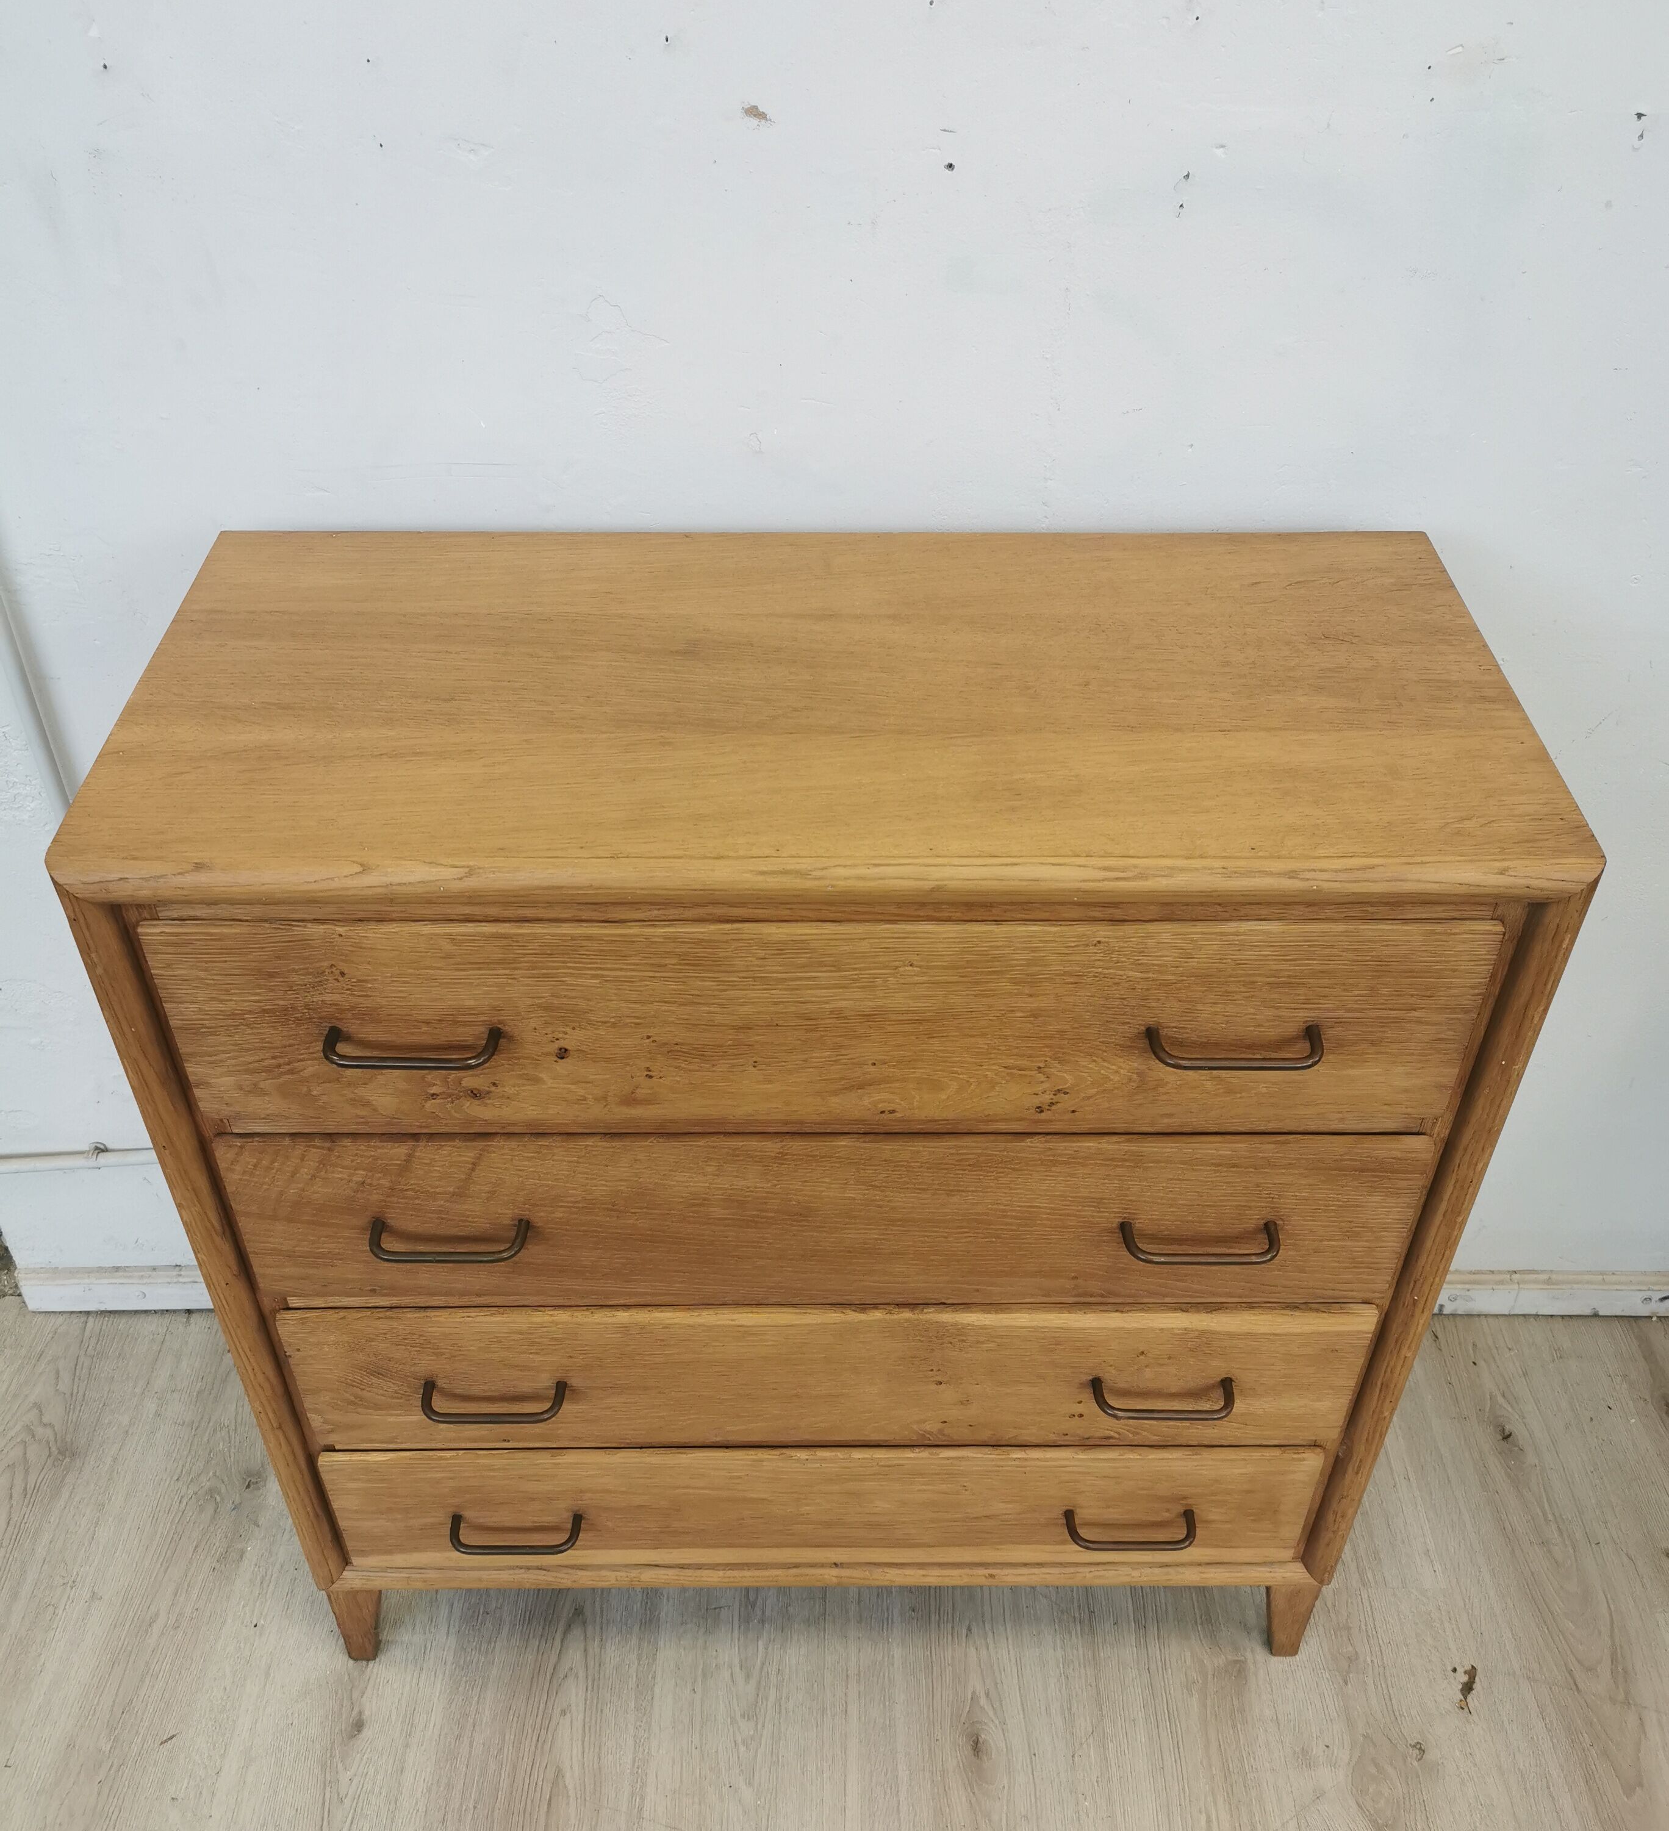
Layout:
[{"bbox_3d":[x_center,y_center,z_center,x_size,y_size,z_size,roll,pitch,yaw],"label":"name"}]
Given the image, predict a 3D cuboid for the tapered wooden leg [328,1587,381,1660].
[{"bbox_3d":[-0.429,0.635,1.609,0.047,0.140,0.045,0,41,0],"label":"tapered wooden leg"}]

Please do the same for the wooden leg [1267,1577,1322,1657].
[{"bbox_3d":[0.415,0.633,1.614,0.047,0.140,0.045,0,41,0],"label":"wooden leg"}]

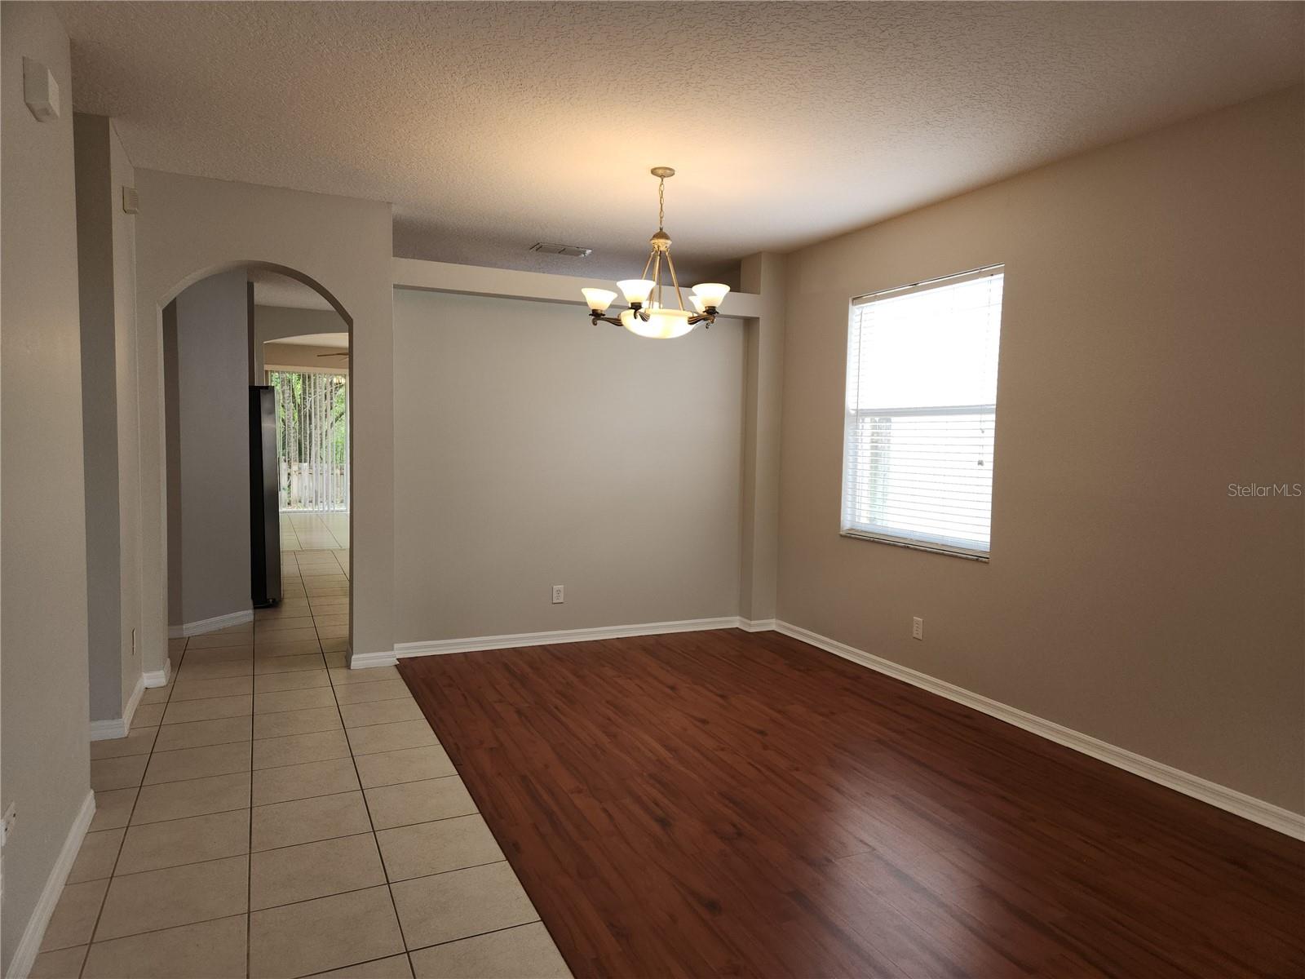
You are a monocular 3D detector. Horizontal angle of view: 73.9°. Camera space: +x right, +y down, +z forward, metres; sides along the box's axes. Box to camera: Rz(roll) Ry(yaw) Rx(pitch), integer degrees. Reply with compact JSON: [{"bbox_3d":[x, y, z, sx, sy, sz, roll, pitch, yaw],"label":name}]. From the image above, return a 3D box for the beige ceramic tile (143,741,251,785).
[{"bbox_3d":[-1.988,1.205,3.817,0.402,0.010,0.398,-1,4,-24],"label":"beige ceramic tile"}]

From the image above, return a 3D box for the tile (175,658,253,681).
[{"bbox_3d":[-2.607,1.088,5.187,0.401,0.012,0.389,-1,4,-24],"label":"tile"}]

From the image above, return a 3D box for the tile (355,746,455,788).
[{"bbox_3d":[-1.092,1.222,3.820,0.390,0.010,0.398,-1,4,-24],"label":"tile"}]

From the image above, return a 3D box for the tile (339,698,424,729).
[{"bbox_3d":[-1.401,1.155,4.474,0.383,0.010,0.391,-1,4,-24],"label":"tile"}]

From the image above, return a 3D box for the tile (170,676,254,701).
[{"bbox_3d":[-2.478,1.126,4.900,0.402,0.010,0.398,-1,4,-24],"label":"tile"}]

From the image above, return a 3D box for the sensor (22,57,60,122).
[{"bbox_3d":[-1.812,-1.182,2.579,0.060,0.124,0.156,-1,4,-24],"label":"sensor"}]

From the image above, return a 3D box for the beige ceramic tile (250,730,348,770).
[{"bbox_3d":[-1.591,1.184,3.933,0.401,0.012,0.389,-1,4,-24],"label":"beige ceramic tile"}]

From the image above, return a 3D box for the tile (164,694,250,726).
[{"bbox_3d":[-2.284,1.139,4.476,0.401,0.012,0.389,-1,4,-24],"label":"tile"}]

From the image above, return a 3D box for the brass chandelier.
[{"bbox_3d":[0.035,-1.231,4.545,0.780,0.860,0.780,1,4,0],"label":"brass chandelier"}]

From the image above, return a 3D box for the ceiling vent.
[{"bbox_3d":[-0.655,-1.713,6.228,0.410,0.020,0.275,-1,4,-24],"label":"ceiling vent"}]

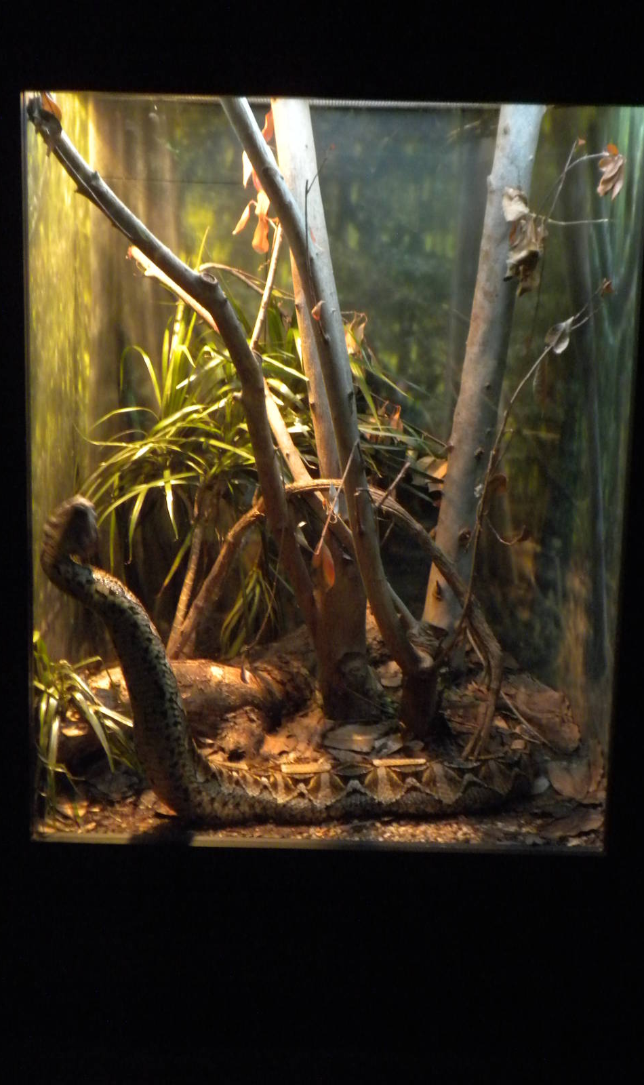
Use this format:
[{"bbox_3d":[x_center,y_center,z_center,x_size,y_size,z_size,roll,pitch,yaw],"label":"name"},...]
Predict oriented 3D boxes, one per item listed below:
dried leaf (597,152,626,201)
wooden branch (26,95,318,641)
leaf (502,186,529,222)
[{"bbox_3d":[0.369,-0.466,2.077,0.037,0.063,0.030,1,11,0],"label":"dried leaf"},{"bbox_3d":[-0.179,-0.197,2.128,0.382,0.730,0.290,1,11,0],"label":"wooden branch"},{"bbox_3d":[0.256,-0.447,2.153,0.036,0.046,0.030,1,11,0],"label":"leaf"}]

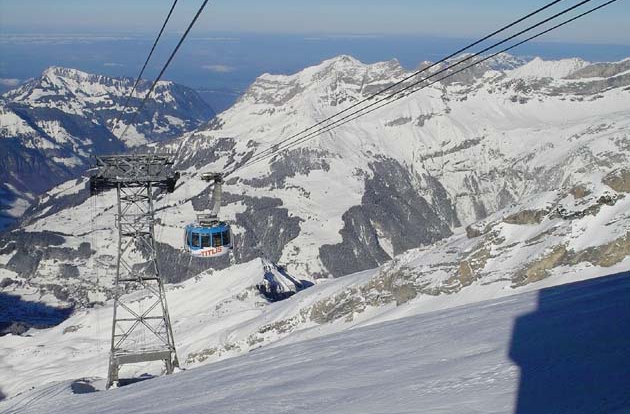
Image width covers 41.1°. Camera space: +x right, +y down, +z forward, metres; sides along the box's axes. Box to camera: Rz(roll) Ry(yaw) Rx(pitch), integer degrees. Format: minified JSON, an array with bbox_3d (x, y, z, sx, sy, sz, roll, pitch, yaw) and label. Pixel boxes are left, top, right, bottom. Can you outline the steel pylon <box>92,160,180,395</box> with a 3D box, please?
[{"bbox_3d":[-25.241,9.128,121.107,12.559,33.388,9.000,-3,1,-16],"label":"steel pylon"}]

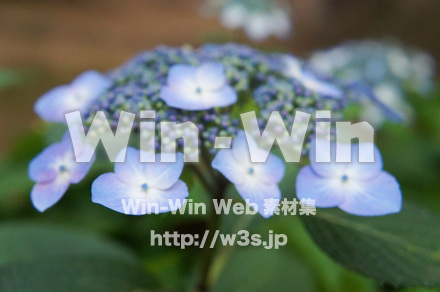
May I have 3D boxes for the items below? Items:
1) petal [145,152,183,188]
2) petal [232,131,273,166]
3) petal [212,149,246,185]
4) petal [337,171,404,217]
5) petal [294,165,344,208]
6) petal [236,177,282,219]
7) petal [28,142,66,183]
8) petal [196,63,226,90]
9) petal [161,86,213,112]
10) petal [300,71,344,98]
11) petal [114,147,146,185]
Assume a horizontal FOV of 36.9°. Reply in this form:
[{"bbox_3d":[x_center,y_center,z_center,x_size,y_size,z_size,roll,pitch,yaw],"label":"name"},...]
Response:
[{"bbox_3d":[-0.022,0.009,0.252,0.016,0.016,0.005,-2,-30,4],"label":"petal"},{"bbox_3d":[0.012,0.001,0.253,0.015,0.016,0.005,0,-25,-6],"label":"petal"},{"bbox_3d":[0.006,0.009,0.277,0.015,0.011,0.005,38,-15,5],"label":"petal"},{"bbox_3d":[0.063,0.020,0.277,0.029,0.020,0.005,-4,-26,-12],"label":"petal"},{"bbox_3d":[0.038,0.015,0.248,0.019,0.018,0.005,0,-30,-8],"label":"petal"},{"bbox_3d":[0.016,0.018,0.245,0.014,0.017,0.005,-20,-21,-15],"label":"petal"},{"bbox_3d":[-0.081,0.009,0.305,0.021,0.018,0.005,-36,-30,17],"label":"petal"},{"bbox_3d":[-0.005,-0.034,0.311,0.015,0.005,0.021,-7,42,-8],"label":"petal"},{"bbox_3d":[-0.015,-0.022,0.298,0.025,0.005,0.015,9,42,10],"label":"petal"},{"bbox_3d":[0.049,-0.031,0.326,0.027,0.005,0.021,4,34,-44],"label":"petal"},{"bbox_3d":[-0.035,0.007,0.255,0.012,0.017,0.005,-2,-30,4],"label":"petal"}]

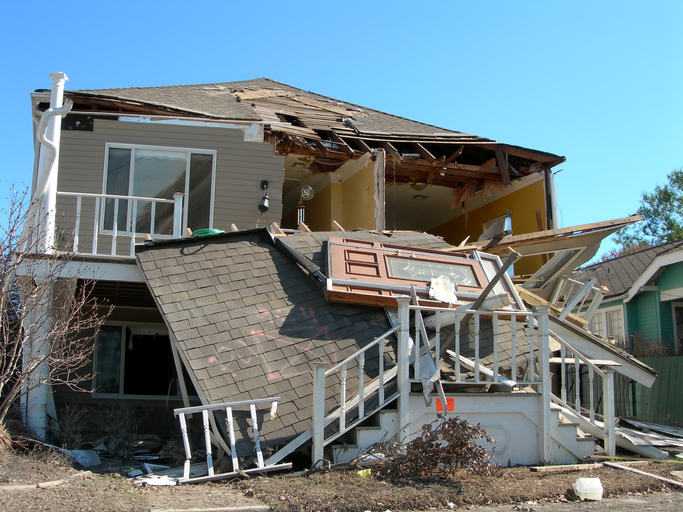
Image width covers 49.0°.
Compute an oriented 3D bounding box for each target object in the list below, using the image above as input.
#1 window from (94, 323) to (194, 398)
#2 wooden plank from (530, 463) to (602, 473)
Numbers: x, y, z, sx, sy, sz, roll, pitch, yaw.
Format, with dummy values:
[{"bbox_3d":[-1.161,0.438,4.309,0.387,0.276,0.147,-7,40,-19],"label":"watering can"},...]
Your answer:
[{"bbox_3d":[-3.048,1.675,11.900,1.700,1.200,0.120,2,-10,-10],"label":"window"},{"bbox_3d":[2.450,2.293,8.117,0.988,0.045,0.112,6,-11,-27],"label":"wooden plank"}]

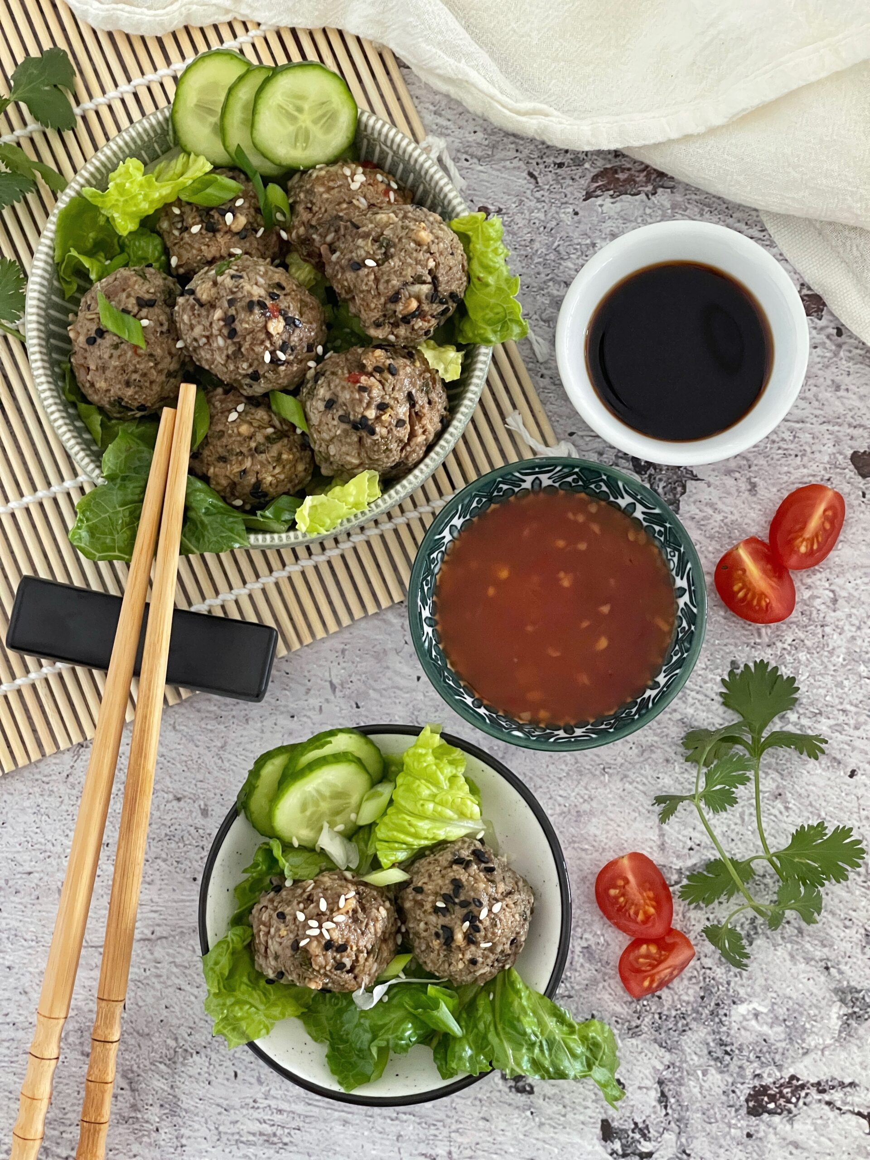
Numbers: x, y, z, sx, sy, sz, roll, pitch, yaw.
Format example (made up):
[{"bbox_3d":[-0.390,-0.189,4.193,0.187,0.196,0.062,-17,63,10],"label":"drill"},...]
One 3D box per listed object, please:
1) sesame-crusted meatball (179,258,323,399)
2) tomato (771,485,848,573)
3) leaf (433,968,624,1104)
[{"bbox_3d":[-0.052,-0.072,0.606,0.042,0.039,0.040,0,81,1],"label":"sesame-crusted meatball"},{"bbox_3d":[0.111,-0.016,0.640,0.020,0.015,0.026,28,83,6],"label":"tomato"},{"bbox_3d":[0.027,0.130,0.613,0.057,0.023,0.039,8,81,3],"label":"leaf"}]

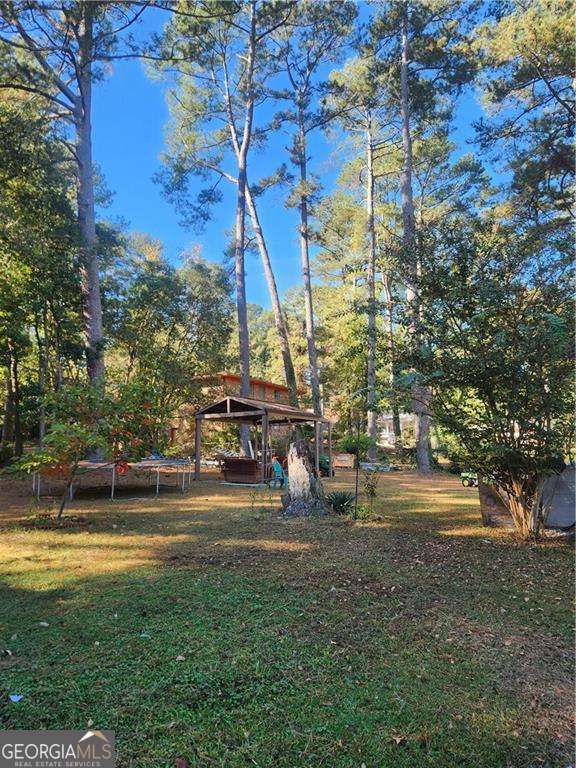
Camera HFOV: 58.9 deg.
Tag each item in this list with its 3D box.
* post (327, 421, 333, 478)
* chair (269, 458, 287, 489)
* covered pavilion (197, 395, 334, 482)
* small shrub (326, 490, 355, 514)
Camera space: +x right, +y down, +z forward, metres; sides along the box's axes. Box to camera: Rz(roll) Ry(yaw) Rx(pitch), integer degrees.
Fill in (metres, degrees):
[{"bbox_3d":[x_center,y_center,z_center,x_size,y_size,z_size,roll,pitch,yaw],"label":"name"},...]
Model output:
[{"bbox_3d":[1.847,2.783,22.022,0.140,2.360,0.140,-4,-9,31],"label":"post"},{"bbox_3d":[-0.241,2.876,16.400,0.800,0.930,0.700,3,-8,-20],"label":"chair"},{"bbox_3d":[-0.778,2.268,20.730,3.259,3.072,5.296,-4,-9,31],"label":"covered pavilion"},{"bbox_3d":[1.070,2.415,10.400,0.570,0.480,0.550,0,-7,0],"label":"small shrub"}]

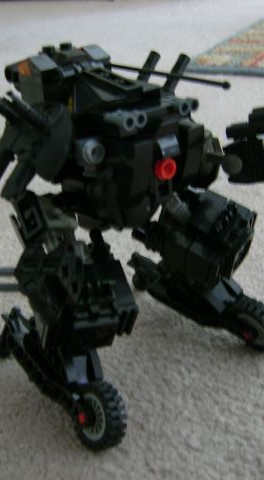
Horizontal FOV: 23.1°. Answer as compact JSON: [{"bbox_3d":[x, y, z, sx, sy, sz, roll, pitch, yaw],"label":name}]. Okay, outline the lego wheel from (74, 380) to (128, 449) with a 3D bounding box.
[{"bbox_3d":[-0.016,0.082,0.302,0.011,0.030,0.030,-2,22,-41],"label":"lego wheel"}]

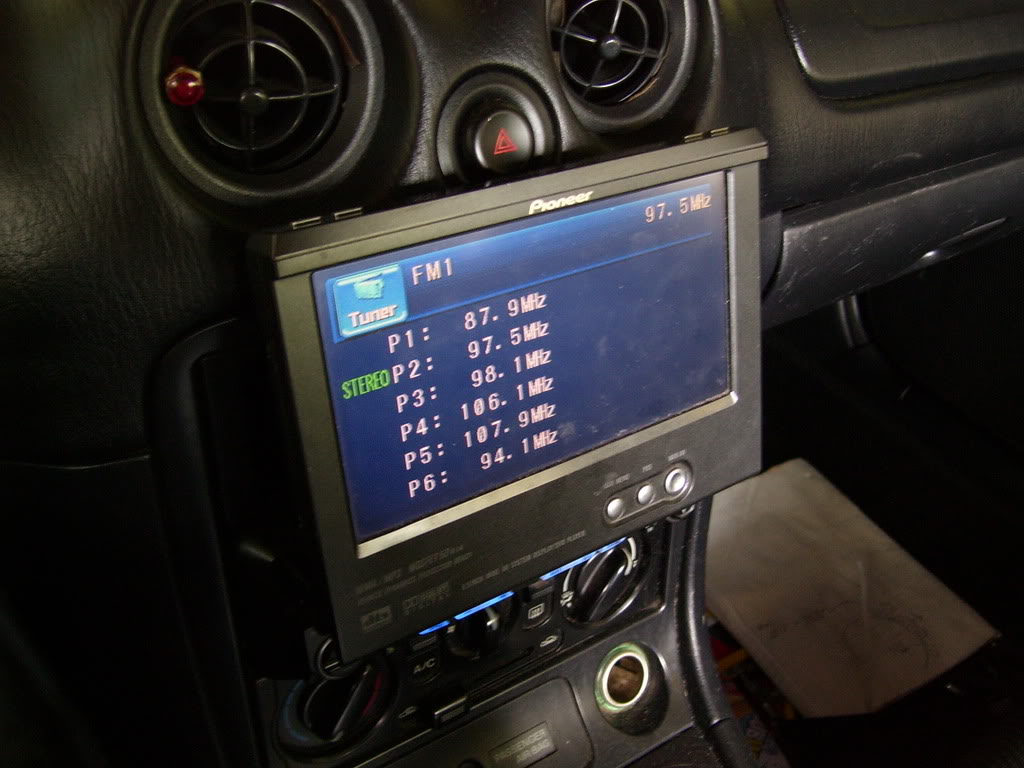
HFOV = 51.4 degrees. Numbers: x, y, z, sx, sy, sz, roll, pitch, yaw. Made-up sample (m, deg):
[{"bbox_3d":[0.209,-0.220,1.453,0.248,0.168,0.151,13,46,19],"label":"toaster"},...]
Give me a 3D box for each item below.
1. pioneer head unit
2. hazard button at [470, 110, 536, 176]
[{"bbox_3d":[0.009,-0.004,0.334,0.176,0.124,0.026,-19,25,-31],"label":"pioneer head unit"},{"bbox_3d":[-0.003,-0.076,0.335,0.019,0.019,0.011,-19,21,-31],"label":"hazard button"}]

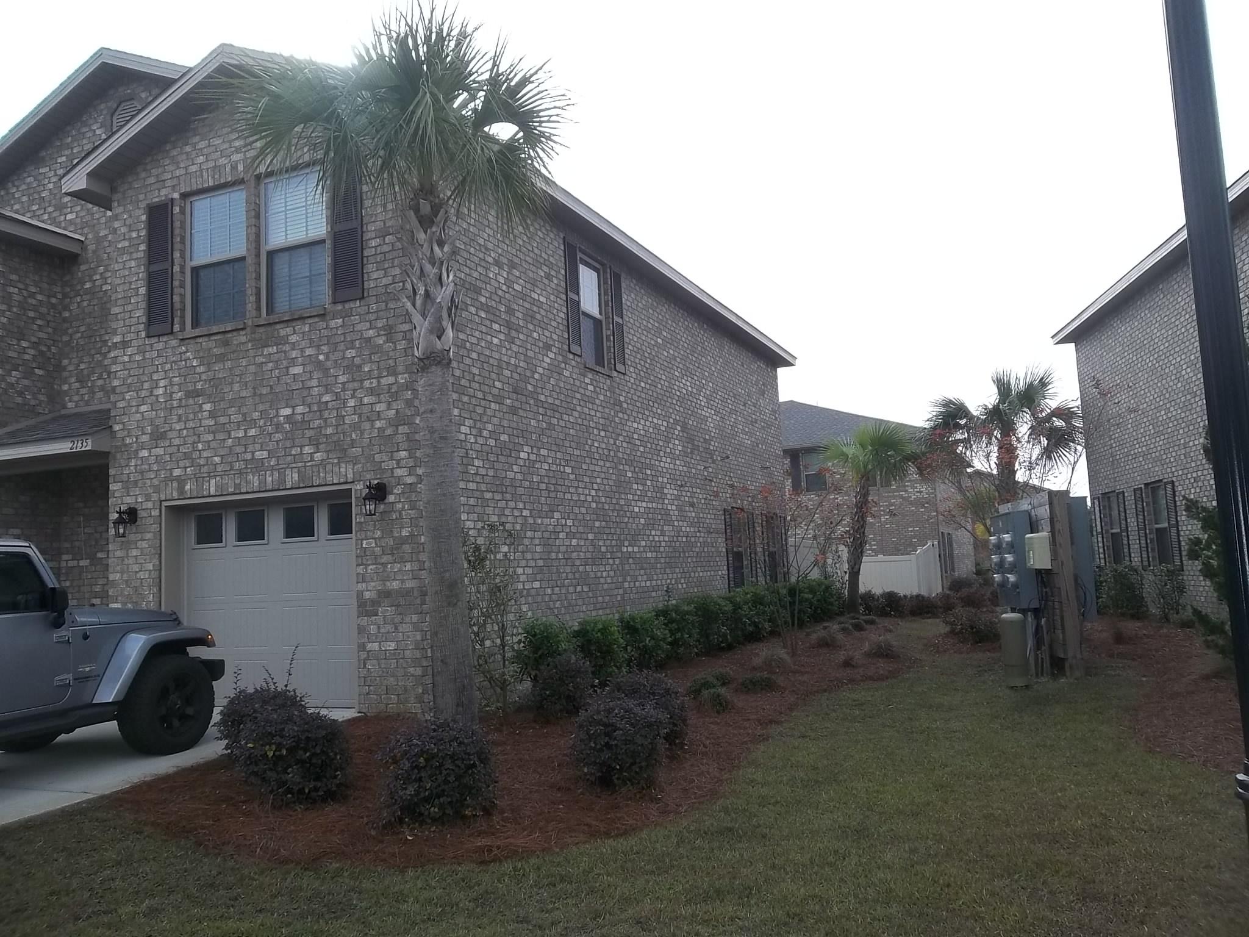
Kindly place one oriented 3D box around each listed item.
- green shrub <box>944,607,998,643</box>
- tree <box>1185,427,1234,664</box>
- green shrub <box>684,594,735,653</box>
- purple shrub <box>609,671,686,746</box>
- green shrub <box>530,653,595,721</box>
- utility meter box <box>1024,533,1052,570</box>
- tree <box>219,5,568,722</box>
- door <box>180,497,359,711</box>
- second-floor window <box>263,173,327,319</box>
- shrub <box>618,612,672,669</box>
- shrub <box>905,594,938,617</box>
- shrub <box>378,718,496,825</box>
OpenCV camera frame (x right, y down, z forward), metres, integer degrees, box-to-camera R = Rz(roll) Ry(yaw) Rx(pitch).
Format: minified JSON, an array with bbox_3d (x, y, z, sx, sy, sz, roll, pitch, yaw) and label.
[{"bbox_3d":[5.261,2.361,14.737,0.860,0.540,0.820,-5,-6,19],"label":"green shrub"},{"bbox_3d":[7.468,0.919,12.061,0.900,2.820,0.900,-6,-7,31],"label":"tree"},{"bbox_3d":[1.283,2.318,14.652,0.763,0.895,0.763,-5,-6,23],"label":"green shrub"},{"bbox_3d":[0.196,1.911,7.723,0.640,0.542,0.640,-3,-6,1],"label":"purple shrub"},{"bbox_3d":[-0.594,2.051,9.252,0.602,0.640,0.602,-2,-6,-4],"label":"green shrub"},{"bbox_3d":[4.683,0.931,11.000,0.190,0.390,0.380,-4,-6,10],"label":"utility meter box"},{"bbox_3d":[-1.874,-0.892,8.101,2.960,6.170,2.820,-1,-6,-13],"label":"tree"},{"bbox_3d":[-3.597,1.391,10.044,2.440,2.070,0.080,-5,-6,23],"label":"door"},{"bbox_3d":[-3.348,-2.312,9.960,0.900,1.500,0.100,-5,-6,23],"label":"second-floor window"},{"bbox_3d":[0.235,2.115,12.082,0.700,0.700,0.700,-3,-6,1],"label":"shrub"},{"bbox_3d":[6.564,3.014,21.561,0.720,0.520,0.700,-4,-6,16],"label":"shrub"},{"bbox_3d":[-1.096,1.763,5.724,0.660,0.528,0.660,-2,-6,-11],"label":"shrub"}]

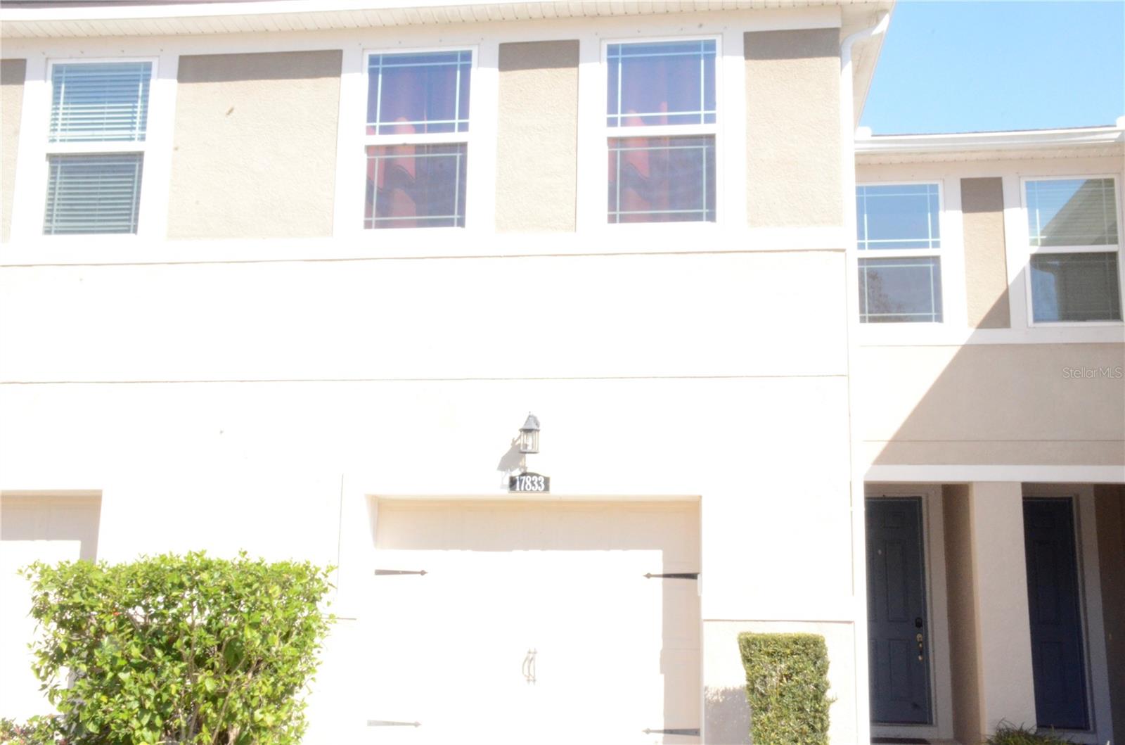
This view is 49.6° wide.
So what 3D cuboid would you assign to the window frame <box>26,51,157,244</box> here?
[{"bbox_3d":[-3.753,-1.803,9.793,0.999,1.558,0.120,-1,-11,7],"label":"window frame"}]

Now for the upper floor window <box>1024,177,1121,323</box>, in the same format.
[{"bbox_3d":[5.037,-1.200,12.011,0.874,1.480,0.100,-1,-11,7],"label":"upper floor window"}]

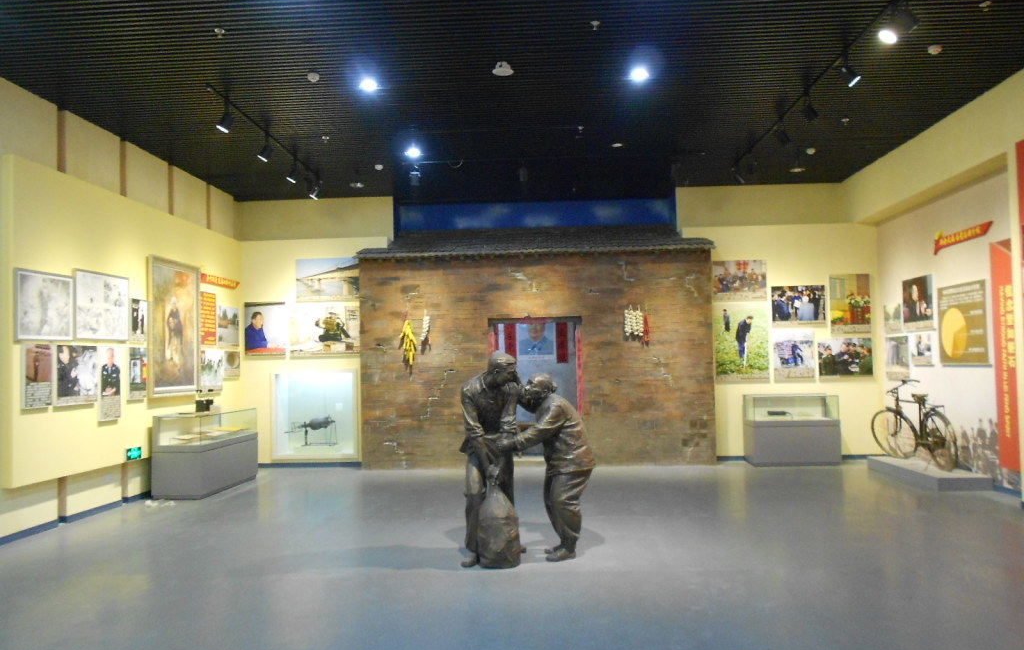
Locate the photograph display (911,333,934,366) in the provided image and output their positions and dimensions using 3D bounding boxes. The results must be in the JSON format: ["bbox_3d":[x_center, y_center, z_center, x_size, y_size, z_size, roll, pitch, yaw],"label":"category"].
[{"bbox_3d":[5.504,0.338,10.327,0.040,0.414,0.547,-2,-3,3],"label":"photograph display"}]

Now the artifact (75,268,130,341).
[{"bbox_3d":[-4.526,-0.191,8.546,0.050,0.765,1.030,-2,-3,3],"label":"artifact"}]

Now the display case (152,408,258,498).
[{"bbox_3d":[-3.935,1.629,9.990,0.597,0.970,1.764,-1,-3,3],"label":"display case"}]

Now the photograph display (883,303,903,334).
[{"bbox_3d":[5.543,-0.095,11.179,0.040,0.440,0.539,-2,-3,3],"label":"photograph display"}]

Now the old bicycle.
[{"bbox_3d":[5.162,1.260,9.897,0.580,1.060,1.850,-1,-3,1],"label":"old bicycle"}]

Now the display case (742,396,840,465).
[{"bbox_3d":[3.985,1.502,11.032,1.172,0.971,0.620,-1,-3,3],"label":"display case"}]

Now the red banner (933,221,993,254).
[{"bbox_3d":[5.400,-1.077,9.245,0.050,0.274,1.360,-2,-3,3],"label":"red banner"}]

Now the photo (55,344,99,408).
[{"bbox_3d":[-4.547,0.526,8.039,0.040,0.615,0.692,-2,-3,3],"label":"photo"}]

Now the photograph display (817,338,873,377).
[{"bbox_3d":[5.015,0.511,11.572,0.805,0.608,0.040,-1,-3,3],"label":"photograph display"}]

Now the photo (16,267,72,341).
[{"bbox_3d":[-4.452,-0.175,7.336,0.035,0.648,0.797,-1,-3,3],"label":"photo"}]

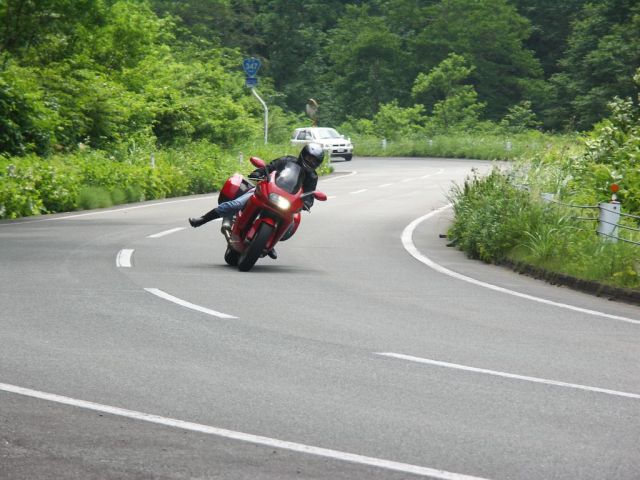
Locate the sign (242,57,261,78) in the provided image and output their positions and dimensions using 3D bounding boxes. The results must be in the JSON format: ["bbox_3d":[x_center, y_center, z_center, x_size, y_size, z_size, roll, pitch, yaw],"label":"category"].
[{"bbox_3d":[-1.876,-4.698,101.000,0.480,0.520,0.060,0,2,2],"label":"sign"}]

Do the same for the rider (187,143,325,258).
[{"bbox_3d":[-0.574,-0.495,37.000,1.070,1.250,0.900,24,-1,-7],"label":"rider"}]

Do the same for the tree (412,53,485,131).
[{"bbox_3d":[7.228,-8.128,208.000,4.000,5.000,3.800,0,2,0],"label":"tree"}]

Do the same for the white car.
[{"bbox_3d":[0.097,-4.659,180.000,1.710,1.610,4.400,-1,2,-21],"label":"white car"}]

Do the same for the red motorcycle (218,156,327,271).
[{"bbox_3d":[-0.548,-0.244,36.900,0.880,1.200,2.070,29,-2,-7],"label":"red motorcycle"}]

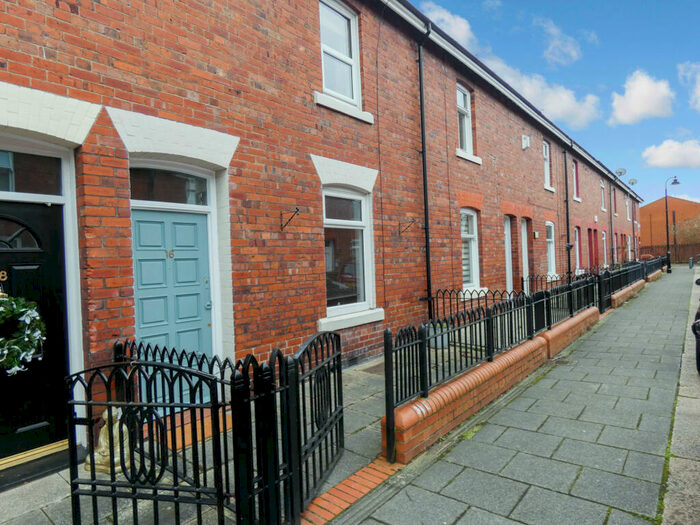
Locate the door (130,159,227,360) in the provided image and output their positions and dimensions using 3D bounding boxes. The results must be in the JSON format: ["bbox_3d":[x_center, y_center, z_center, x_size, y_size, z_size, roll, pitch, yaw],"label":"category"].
[{"bbox_3d":[-1.768,0.264,4.053,0.130,2.470,0.969,-2,0,41],"label":"door"}]

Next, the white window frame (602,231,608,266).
[{"bbox_3d":[13.222,-0.694,21.144,0.090,1.758,1.017,-2,0,41],"label":"white window frame"}]

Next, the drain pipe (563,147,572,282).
[{"bbox_3d":[7.989,-1.531,14.838,0.140,5.365,0.090,-2,0,41],"label":"drain pipe"}]

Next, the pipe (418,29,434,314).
[{"bbox_3d":[1.415,-1.362,7.116,0.260,5.550,0.090,-2,0,41],"label":"pipe"}]

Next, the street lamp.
[{"bbox_3d":[22.018,-2.570,27.555,0.830,6.500,0.460,-2,0,41],"label":"street lamp"}]

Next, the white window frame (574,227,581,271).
[{"bbox_3d":[9.230,-0.535,16.527,0.090,1.758,1.018,-2,0,41],"label":"white window frame"}]

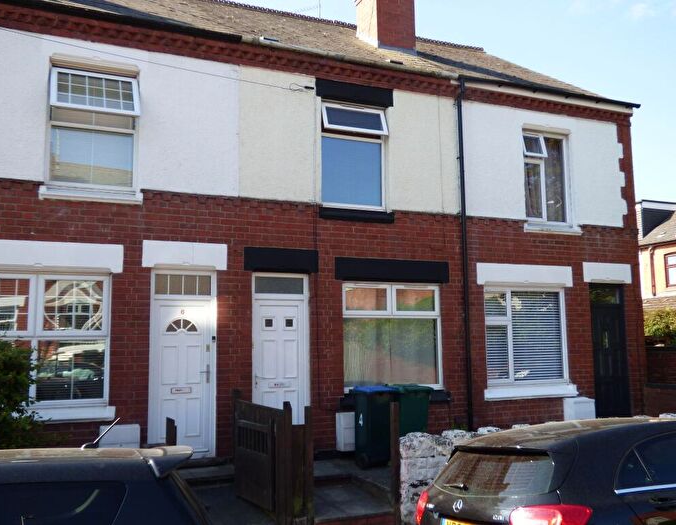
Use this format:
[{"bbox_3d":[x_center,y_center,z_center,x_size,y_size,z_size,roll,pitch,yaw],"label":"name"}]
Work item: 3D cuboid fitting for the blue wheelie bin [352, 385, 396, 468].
[{"bbox_3d":[0.539,2.230,9.176,0.530,1.040,0.480,2,-7,-24],"label":"blue wheelie bin"}]

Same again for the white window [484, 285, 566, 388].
[{"bbox_3d":[3.084,1.199,11.033,1.650,1.617,0.100,2,-7,-24],"label":"white window"}]

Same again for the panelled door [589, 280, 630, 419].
[{"bbox_3d":[4.748,1.594,11.712,0.850,2.455,0.090,2,-7,-24],"label":"panelled door"}]

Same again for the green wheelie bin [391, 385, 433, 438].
[{"bbox_3d":[1.004,2.270,9.520,0.530,1.040,0.480,2,-7,-24],"label":"green wheelie bin"}]

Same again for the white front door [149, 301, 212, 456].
[{"bbox_3d":[-2.040,1.514,8.729,0.835,2.053,0.090,2,-7,-24],"label":"white front door"}]

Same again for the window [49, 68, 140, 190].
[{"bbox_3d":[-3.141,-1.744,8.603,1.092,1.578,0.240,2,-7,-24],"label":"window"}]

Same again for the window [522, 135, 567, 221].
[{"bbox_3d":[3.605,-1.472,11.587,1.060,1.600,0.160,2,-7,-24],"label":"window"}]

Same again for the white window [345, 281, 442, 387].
[{"bbox_3d":[0.808,1.116,10.040,1.660,1.600,0.100,2,-7,-24],"label":"white window"}]

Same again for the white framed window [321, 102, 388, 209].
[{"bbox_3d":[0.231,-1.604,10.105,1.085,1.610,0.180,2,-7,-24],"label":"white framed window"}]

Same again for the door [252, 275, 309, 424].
[{"bbox_3d":[-0.803,1.373,9.292,0.840,2.450,0.090,2,-7,-24],"label":"door"}]

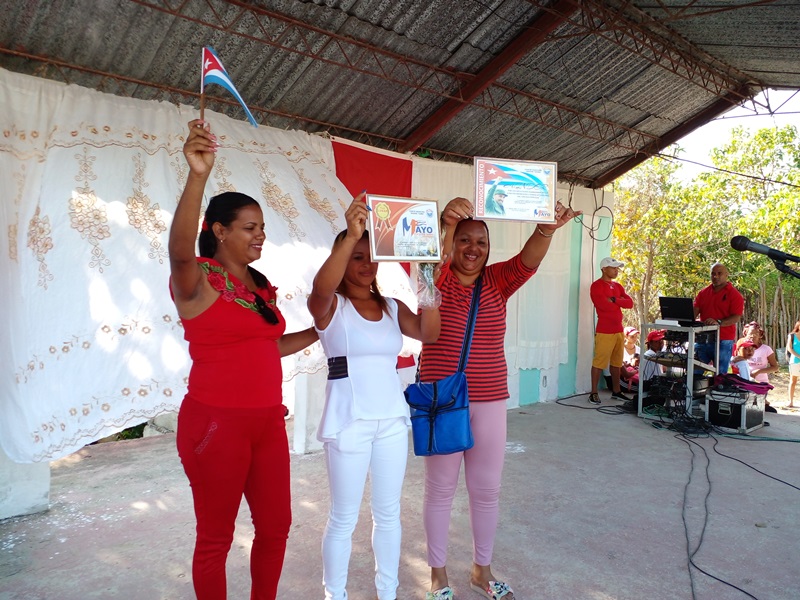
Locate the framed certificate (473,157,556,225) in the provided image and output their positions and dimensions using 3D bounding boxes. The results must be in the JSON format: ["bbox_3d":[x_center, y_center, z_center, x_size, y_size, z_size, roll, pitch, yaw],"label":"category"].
[{"bbox_3d":[0.448,-0.423,2.420,0.338,0.245,0.020,2,-3,-9],"label":"framed certificate"}]

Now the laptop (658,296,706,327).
[{"bbox_3d":[2.985,0.113,6.605,0.290,0.255,0.355,-1,3,-42],"label":"laptop"}]

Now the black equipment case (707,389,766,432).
[{"bbox_3d":[3.298,1.075,6.135,0.510,0.320,0.360,-1,2,-40],"label":"black equipment case"}]

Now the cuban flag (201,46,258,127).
[{"bbox_3d":[-0.590,-0.742,2.170,0.190,0.265,0.080,1,2,-6],"label":"cuban flag"}]

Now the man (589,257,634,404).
[{"bbox_3d":[2.480,0.335,7.320,0.490,1.680,0.360,-1,3,-41],"label":"man"}]

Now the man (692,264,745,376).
[{"bbox_3d":[3.630,0.410,7.100,0.550,1.670,0.390,2,2,36],"label":"man"}]

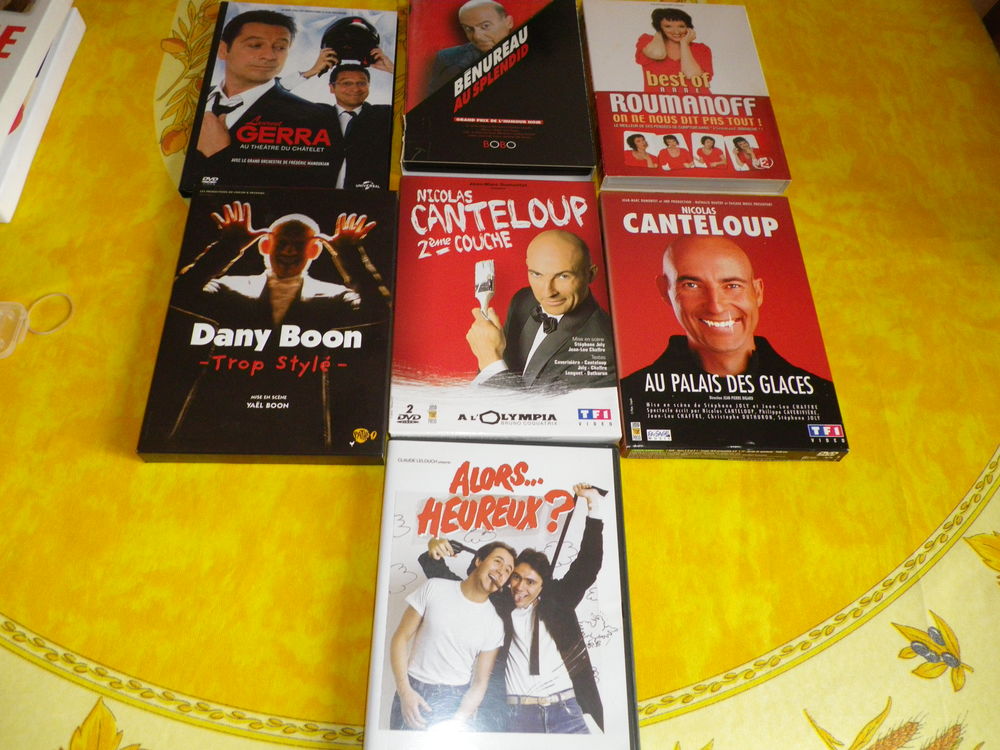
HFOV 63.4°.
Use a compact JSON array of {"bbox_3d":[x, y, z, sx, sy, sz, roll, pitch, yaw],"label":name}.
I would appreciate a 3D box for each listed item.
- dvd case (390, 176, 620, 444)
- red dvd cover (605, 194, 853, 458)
[{"bbox_3d":[0.001,-0.046,0.523,0.136,0.015,0.193,1,61,-4],"label":"dvd case"},{"bbox_3d":[0.139,-0.038,0.530,0.136,0.015,0.193,1,61,-4],"label":"red dvd cover"}]

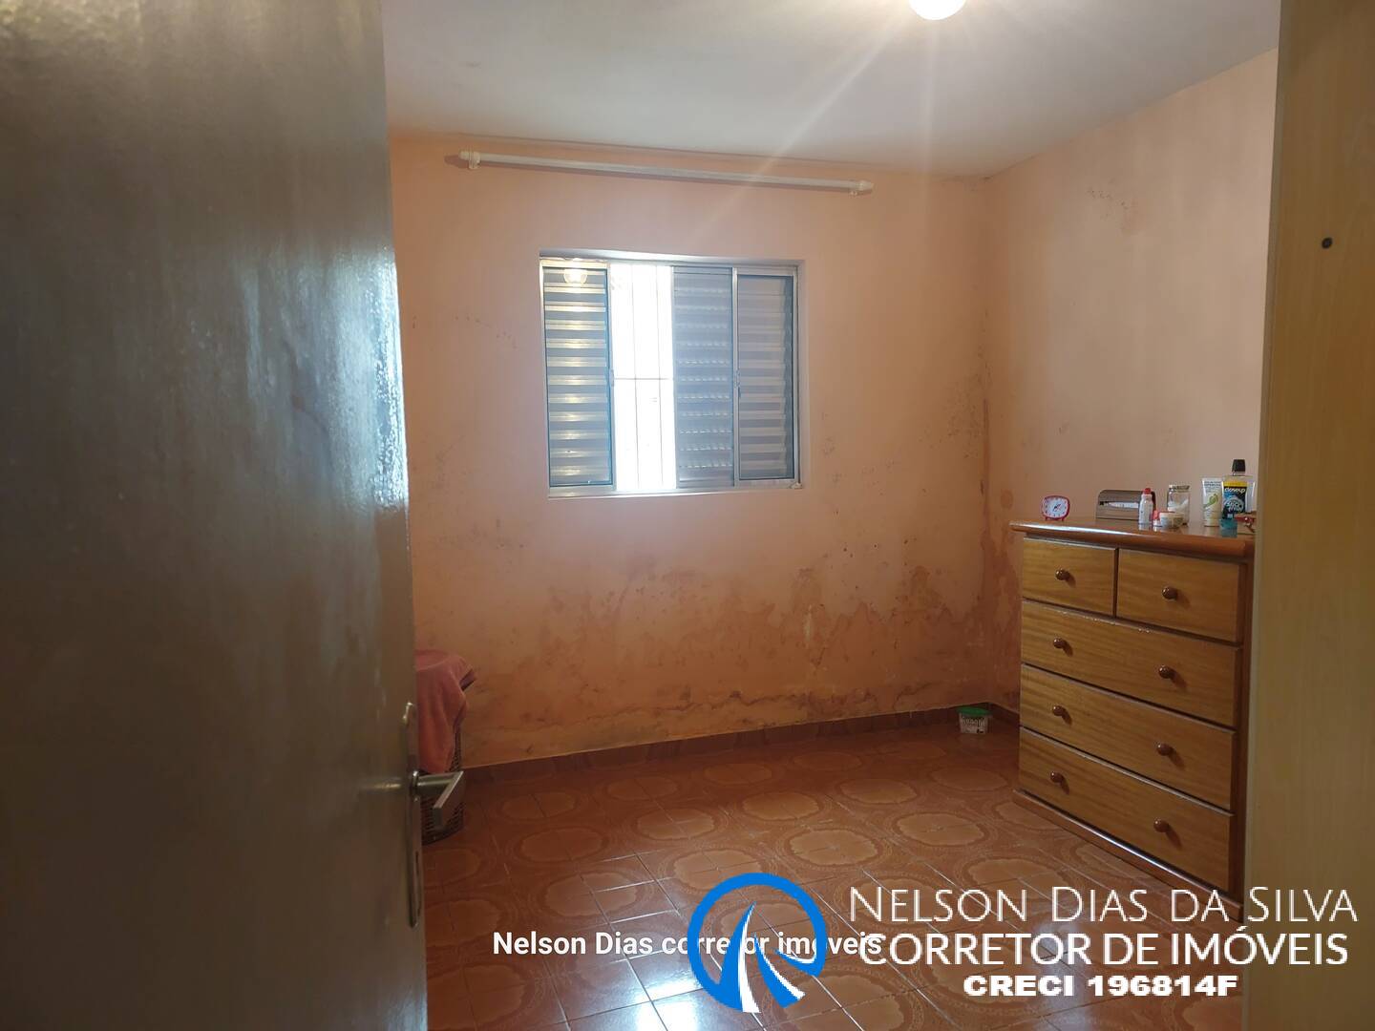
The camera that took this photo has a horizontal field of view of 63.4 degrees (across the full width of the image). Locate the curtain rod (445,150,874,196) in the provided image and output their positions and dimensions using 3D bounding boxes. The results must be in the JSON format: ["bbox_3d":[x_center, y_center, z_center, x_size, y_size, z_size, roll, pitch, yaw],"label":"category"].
[{"bbox_3d":[-0.033,-1.398,4.559,1.795,0.050,0.080,-3,4,-21],"label":"curtain rod"}]

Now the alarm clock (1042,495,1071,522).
[{"bbox_3d":[1.357,-0.028,4.100,0.092,0.094,0.045,2,5,36],"label":"alarm clock"}]

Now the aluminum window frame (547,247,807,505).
[{"bbox_3d":[-0.036,-0.585,4.703,1.152,0.987,0.100,-3,4,-21],"label":"aluminum window frame"}]

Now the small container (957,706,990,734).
[{"bbox_3d":[1.307,0.926,5.078,0.135,0.100,0.135,0,4,14],"label":"small container"}]

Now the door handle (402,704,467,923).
[{"bbox_3d":[-0.244,0.298,1.057,0.060,0.225,0.130,-1,4,1],"label":"door handle"}]

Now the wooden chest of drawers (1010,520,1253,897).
[{"bbox_3d":[1.570,0.562,3.629,0.470,1.038,1.059,-3,5,-20],"label":"wooden chest of drawers"}]

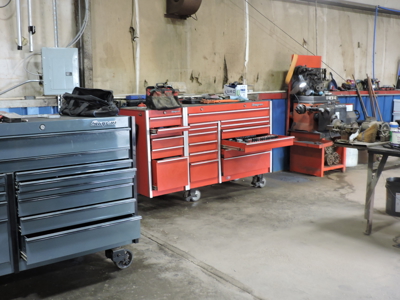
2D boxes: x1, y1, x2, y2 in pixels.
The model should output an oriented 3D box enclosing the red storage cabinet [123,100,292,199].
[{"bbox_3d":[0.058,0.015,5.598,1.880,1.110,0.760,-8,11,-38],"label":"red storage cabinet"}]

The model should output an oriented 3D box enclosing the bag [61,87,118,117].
[{"bbox_3d":[-0.887,-0.386,3.671,0.420,0.215,0.260,5,10,36],"label":"bag"}]

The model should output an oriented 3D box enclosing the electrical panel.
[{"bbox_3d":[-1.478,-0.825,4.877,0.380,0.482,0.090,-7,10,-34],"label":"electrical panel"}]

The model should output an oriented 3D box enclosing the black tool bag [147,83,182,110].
[{"bbox_3d":[-0.392,-0.585,5.004,0.360,0.275,0.210,-8,11,-38],"label":"black tool bag"}]

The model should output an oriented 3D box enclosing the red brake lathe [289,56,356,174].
[{"bbox_3d":[1.858,-0.542,6.912,0.870,1.730,0.730,-8,11,-38],"label":"red brake lathe"}]

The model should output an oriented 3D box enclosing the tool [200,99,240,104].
[{"bbox_3d":[0.247,-0.611,5.763,0.600,0.050,0.120,-8,11,-38],"label":"tool"}]

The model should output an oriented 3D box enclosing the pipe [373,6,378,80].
[{"bbox_3d":[3.150,-1.898,8.281,0.035,1.292,0.035,-4,8,-39],"label":"pipe"}]

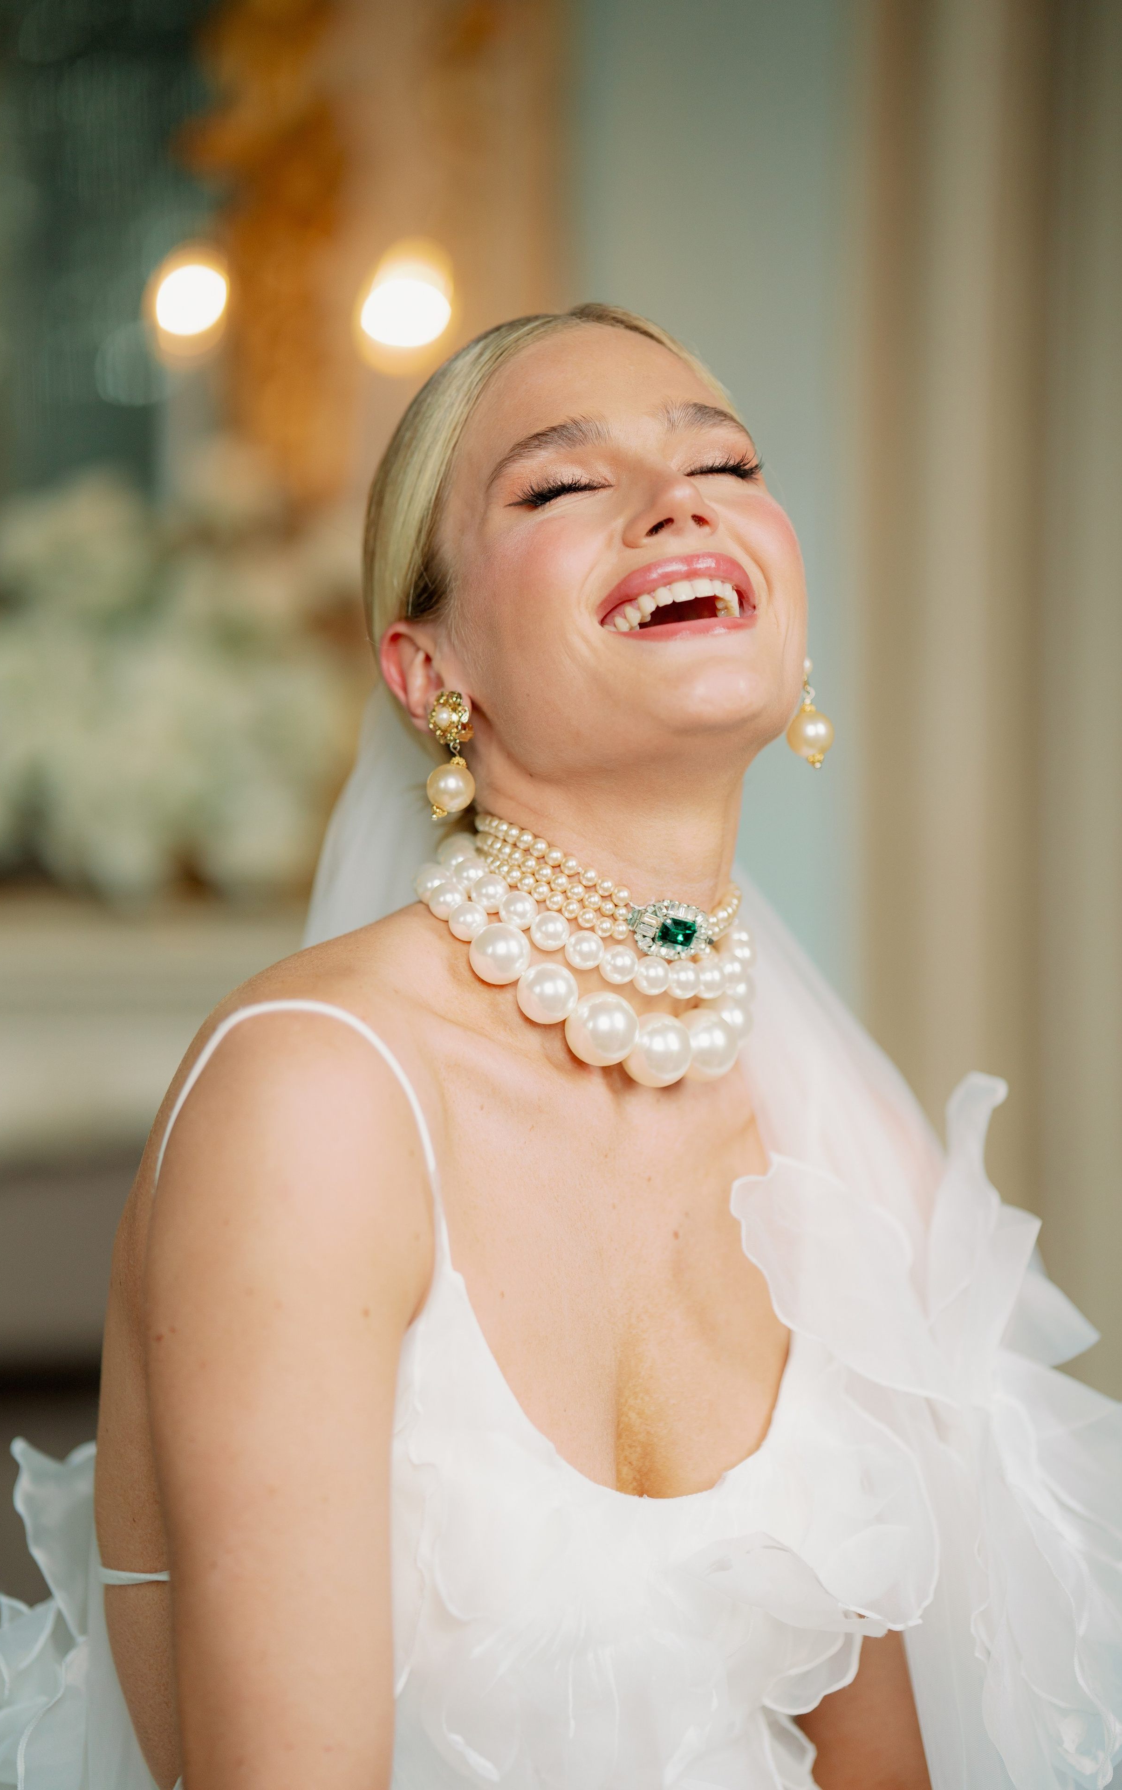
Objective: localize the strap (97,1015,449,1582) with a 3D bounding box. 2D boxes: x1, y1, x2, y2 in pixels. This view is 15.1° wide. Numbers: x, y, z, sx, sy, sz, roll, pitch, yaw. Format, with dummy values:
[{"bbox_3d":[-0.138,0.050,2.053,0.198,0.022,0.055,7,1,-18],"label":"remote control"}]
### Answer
[{"bbox_3d":[-0.105,0.149,1.575,0.160,0.215,0.055,8,12,42],"label":"strap"}]

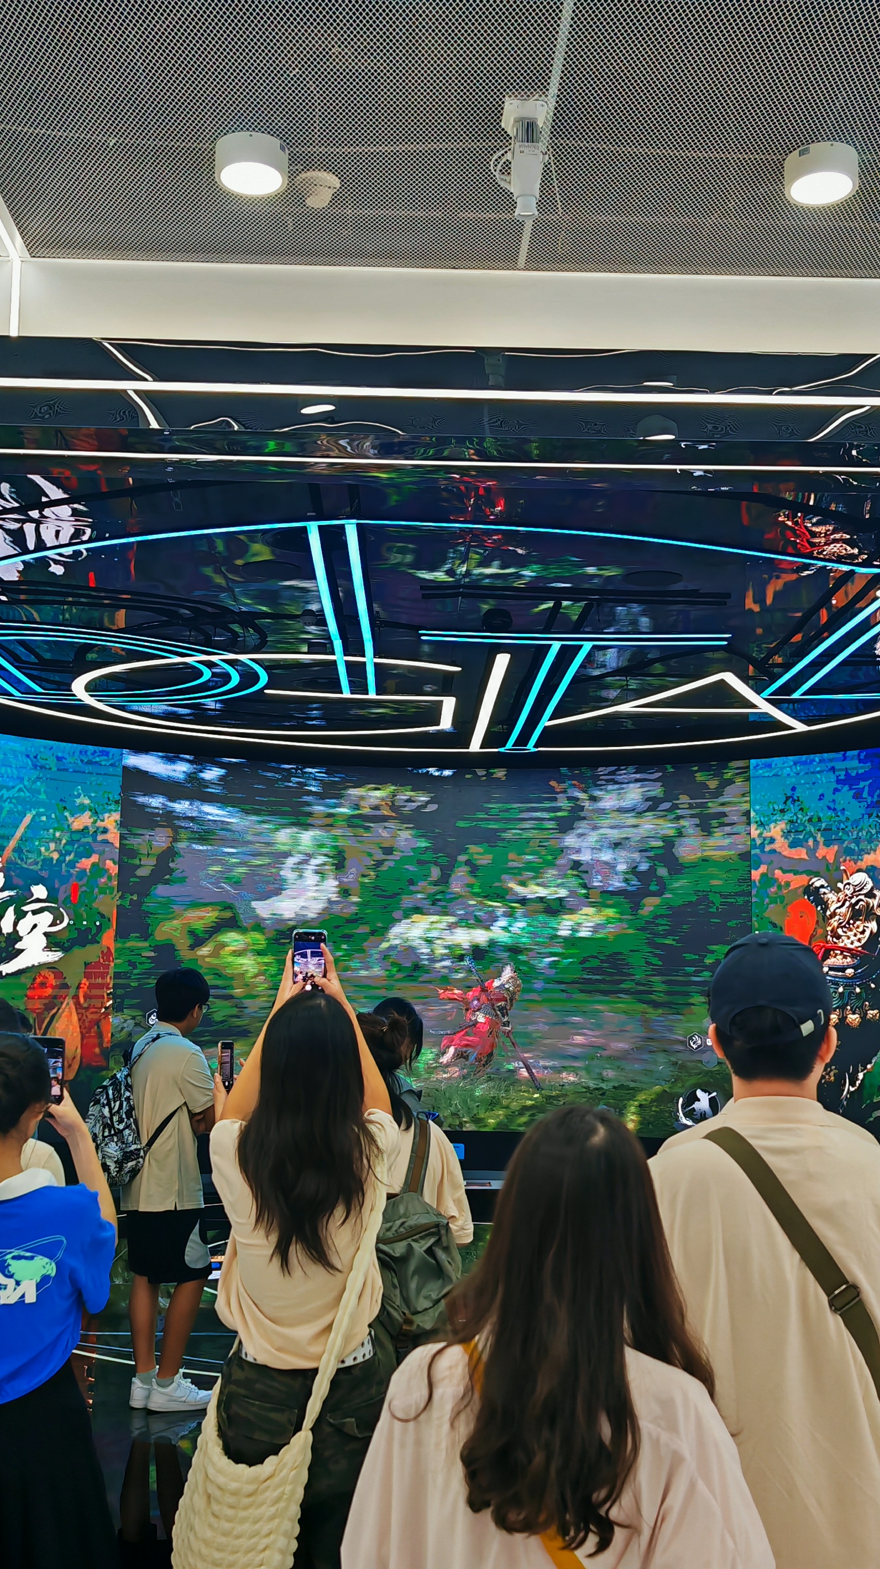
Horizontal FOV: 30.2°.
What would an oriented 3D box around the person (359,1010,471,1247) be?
[{"bbox_3d":[-0.158,1.382,4.175,0.480,1.600,0.360,3,-7,-25],"label":"person"}]

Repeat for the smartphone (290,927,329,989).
[{"bbox_3d":[-0.277,0.386,3.500,0.074,0.153,0.011,0,10,-2],"label":"smartphone"}]

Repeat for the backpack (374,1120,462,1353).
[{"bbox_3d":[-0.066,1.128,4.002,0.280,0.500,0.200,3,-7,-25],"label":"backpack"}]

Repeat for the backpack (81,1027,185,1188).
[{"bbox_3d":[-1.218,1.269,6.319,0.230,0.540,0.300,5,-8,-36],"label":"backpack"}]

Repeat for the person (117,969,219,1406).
[{"bbox_3d":[-1.079,1.577,6.416,0.370,1.710,0.460,5,-8,-36],"label":"person"}]

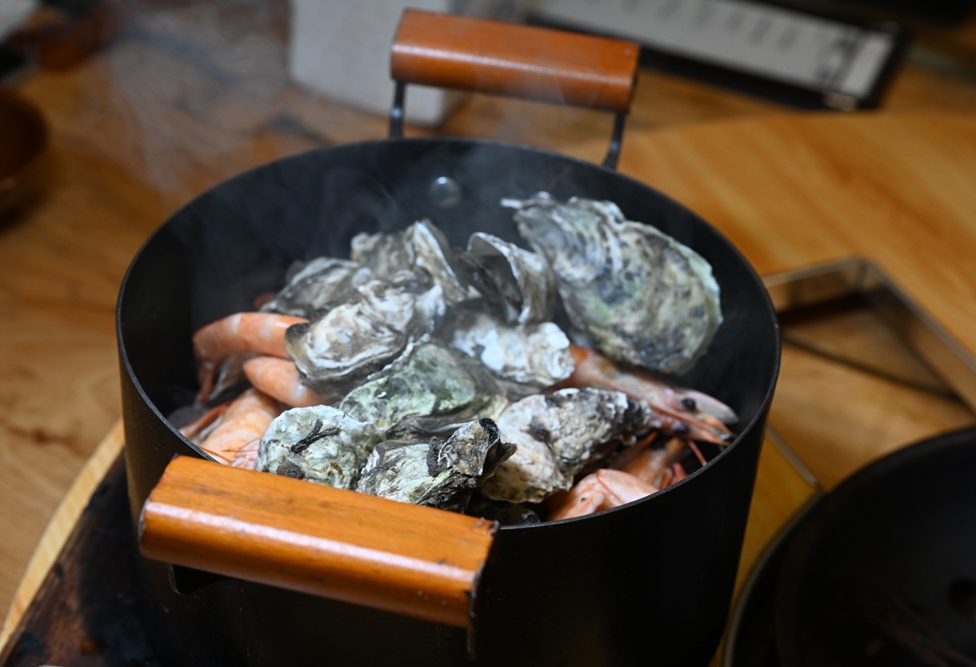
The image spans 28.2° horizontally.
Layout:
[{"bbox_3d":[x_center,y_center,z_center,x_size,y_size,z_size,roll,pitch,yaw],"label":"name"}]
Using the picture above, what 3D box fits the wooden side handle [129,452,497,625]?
[{"bbox_3d":[-0.050,0.061,0.575,0.100,0.021,0.033,11,30,8],"label":"wooden side handle"}]

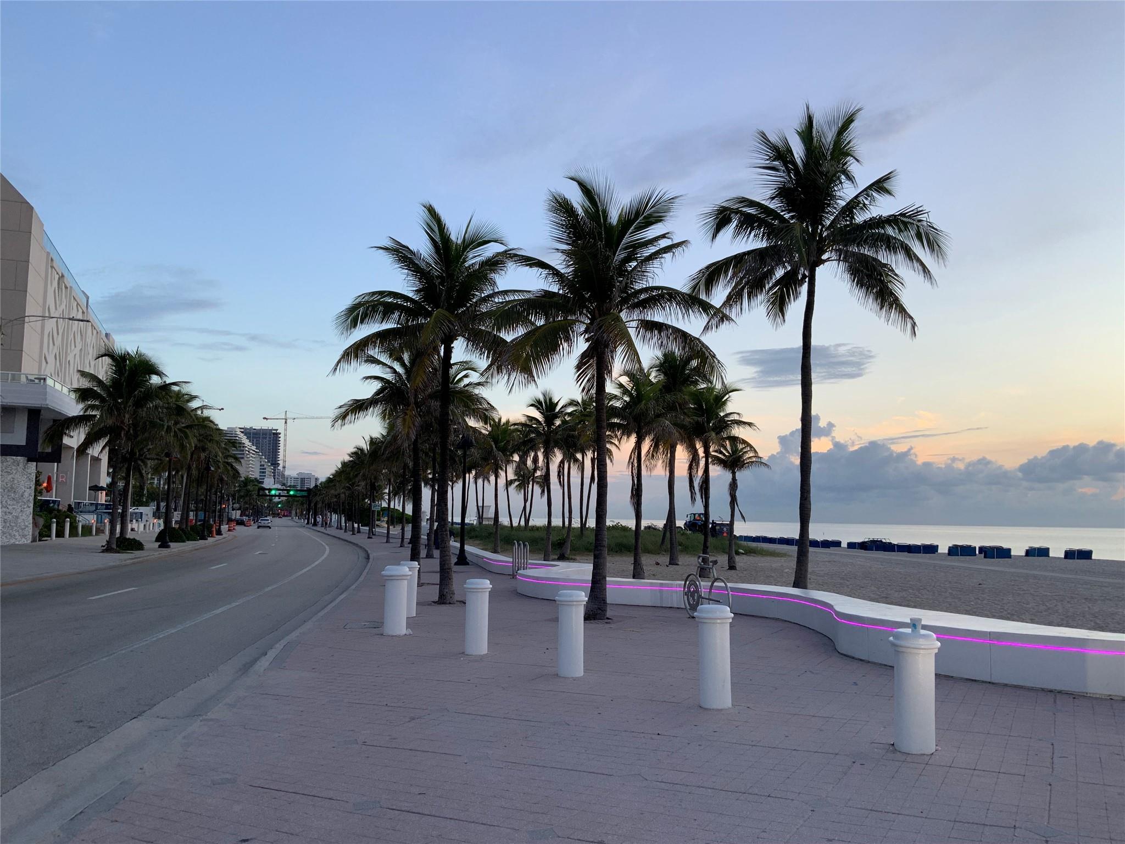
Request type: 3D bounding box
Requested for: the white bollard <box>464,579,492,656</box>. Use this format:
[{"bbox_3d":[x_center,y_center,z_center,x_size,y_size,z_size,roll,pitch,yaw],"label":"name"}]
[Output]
[{"bbox_3d":[-1.052,2.394,11.617,0.350,0.902,0.350,1,-6,0],"label":"white bollard"}]

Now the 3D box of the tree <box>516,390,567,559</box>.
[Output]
[{"bbox_3d":[-0.833,2.098,37.559,2.465,6.752,2.465,1,-6,0],"label":"tree"}]

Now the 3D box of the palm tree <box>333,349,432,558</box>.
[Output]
[{"bbox_3d":[-3.763,1.065,23.586,4.233,5.887,4.233,1,-6,0],"label":"palm tree"}]

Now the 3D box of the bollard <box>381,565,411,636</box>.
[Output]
[{"bbox_3d":[-2.368,2.519,13.323,0.435,0.957,0.435,1,-6,0],"label":"bollard"}]

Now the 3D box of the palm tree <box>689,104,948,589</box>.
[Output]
[{"bbox_3d":[5.376,-1.714,19.748,5.480,10.300,5.480,1,-6,0],"label":"palm tree"}]

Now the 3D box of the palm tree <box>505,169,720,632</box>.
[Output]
[{"bbox_3d":[0.837,-0.547,16.162,3.860,7.700,3.860,1,-6,0],"label":"palm tree"}]

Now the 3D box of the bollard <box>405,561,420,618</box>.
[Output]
[{"bbox_3d":[-2.524,2.743,15.475,0.350,0.887,0.350,1,-6,0],"label":"bollard"}]

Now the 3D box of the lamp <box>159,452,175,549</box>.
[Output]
[{"bbox_3d":[-18.253,3.511,43.636,0.620,4.600,0.620,1,-6,0],"label":"lamp"}]

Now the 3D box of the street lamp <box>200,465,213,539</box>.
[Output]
[{"bbox_3d":[-21.448,4.755,56.706,0.650,4.596,0.650,1,-6,0],"label":"street lamp"}]

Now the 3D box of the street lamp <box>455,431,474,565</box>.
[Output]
[{"bbox_3d":[-3.407,2.635,32.655,0.650,4.619,0.650,1,-6,0],"label":"street lamp"}]

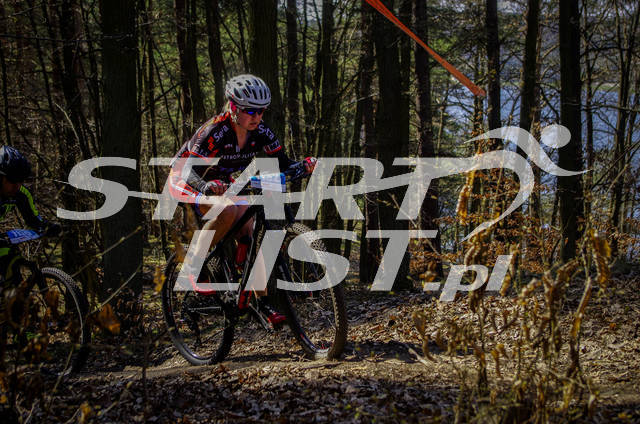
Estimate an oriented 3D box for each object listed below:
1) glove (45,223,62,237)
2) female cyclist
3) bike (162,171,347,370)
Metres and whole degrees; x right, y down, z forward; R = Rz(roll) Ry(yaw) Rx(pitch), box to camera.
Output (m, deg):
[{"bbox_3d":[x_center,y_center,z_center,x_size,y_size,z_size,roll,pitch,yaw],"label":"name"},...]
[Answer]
[{"bbox_3d":[-1.854,0.122,7.900,0.100,0.085,0.120,-7,8,-38],"label":"glove"},{"bbox_3d":[-0.514,-0.074,6.325,0.653,1.375,0.851,-6,9,-39],"label":"female cyclist"},{"bbox_3d":[-0.397,0.334,6.233,0.693,1.020,1.812,-5,-3,-39],"label":"bike"}]

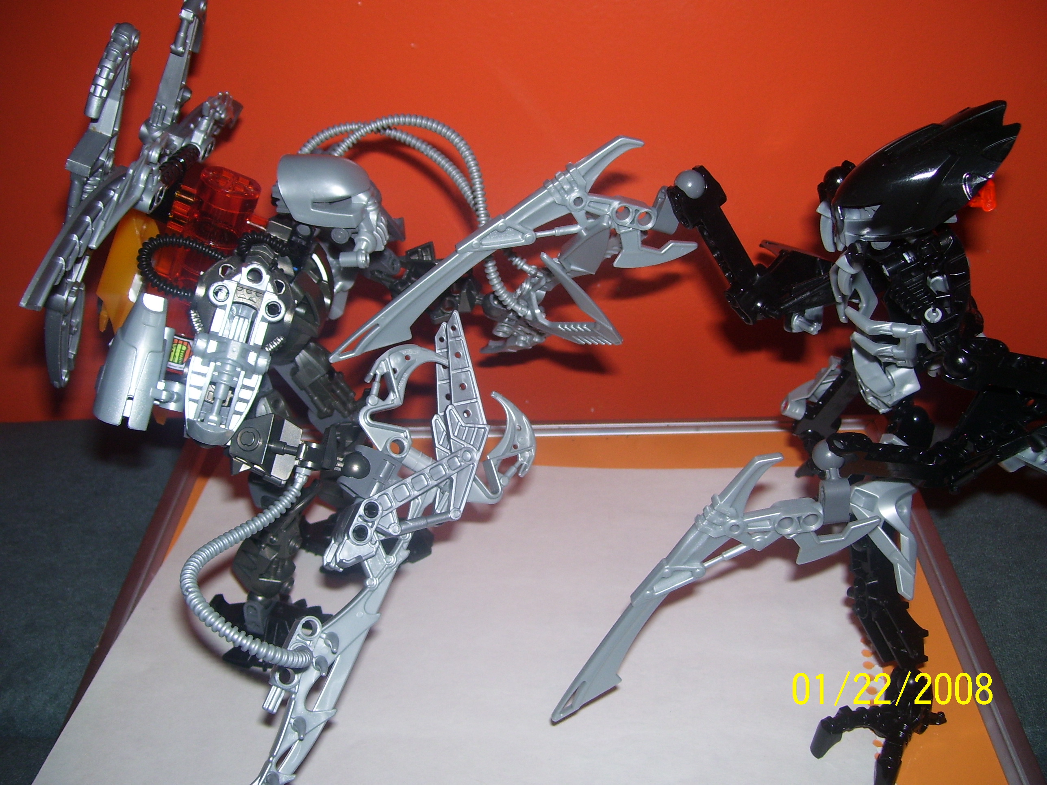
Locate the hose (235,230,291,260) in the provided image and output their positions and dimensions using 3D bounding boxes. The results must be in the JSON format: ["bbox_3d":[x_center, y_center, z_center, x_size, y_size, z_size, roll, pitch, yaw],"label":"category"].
[{"bbox_3d":[-0.105,-0.058,0.452,0.027,0.019,0.014,-6,36,-8],"label":"hose"}]

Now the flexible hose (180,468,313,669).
[{"bbox_3d":[-0.085,0.049,0.352,0.037,0.029,0.088,-5,36,-7],"label":"flexible hose"}]

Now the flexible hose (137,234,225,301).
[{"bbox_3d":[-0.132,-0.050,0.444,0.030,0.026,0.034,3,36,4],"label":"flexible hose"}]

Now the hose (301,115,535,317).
[{"bbox_3d":[-0.039,-0.083,0.479,0.109,0.070,0.061,12,38,16],"label":"hose"}]

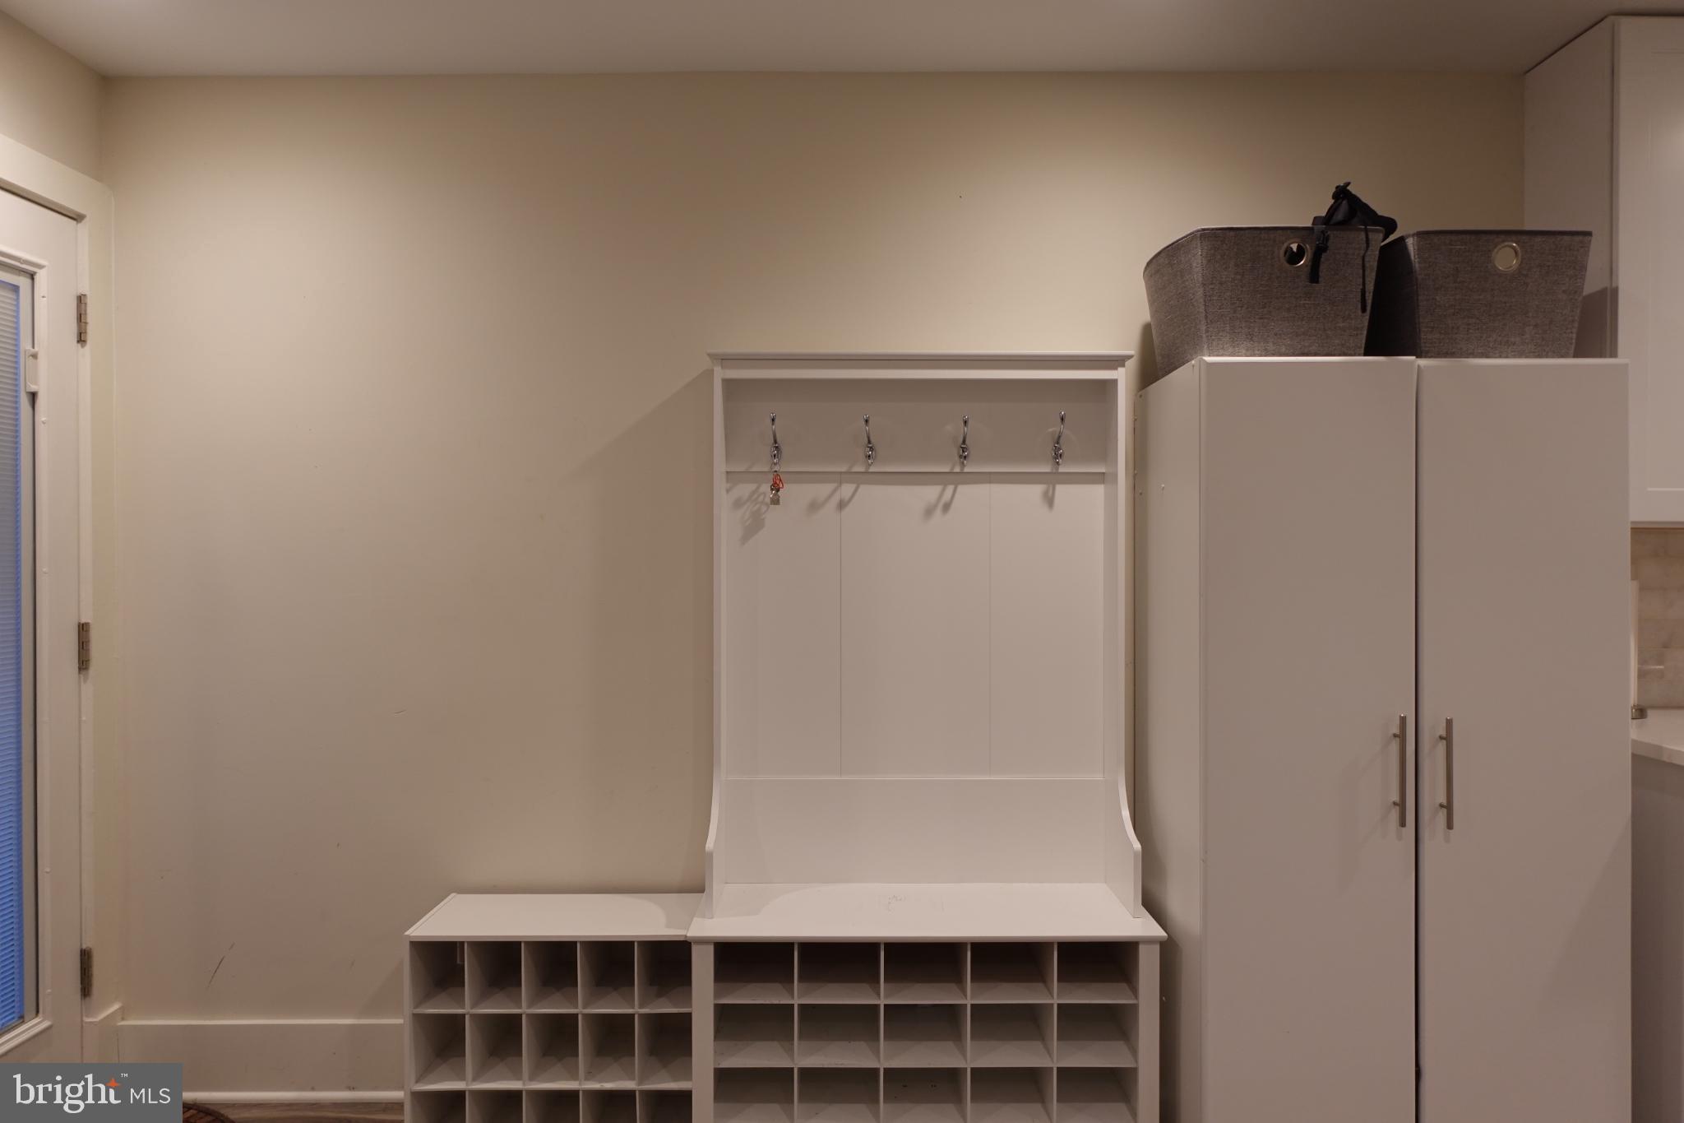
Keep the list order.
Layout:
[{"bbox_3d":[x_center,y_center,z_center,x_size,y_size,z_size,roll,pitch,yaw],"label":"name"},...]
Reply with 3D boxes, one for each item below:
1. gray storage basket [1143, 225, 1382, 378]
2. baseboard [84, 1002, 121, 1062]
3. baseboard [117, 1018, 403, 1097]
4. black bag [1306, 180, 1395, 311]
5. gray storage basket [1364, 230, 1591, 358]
[{"bbox_3d":[0.902,-0.537,2.450,0.374,0.274,0.385,0,0,0],"label":"gray storage basket"},{"bbox_3d":[-1.724,1.165,2.617,0.045,0.235,0.110,0,0,0],"label":"baseboard"},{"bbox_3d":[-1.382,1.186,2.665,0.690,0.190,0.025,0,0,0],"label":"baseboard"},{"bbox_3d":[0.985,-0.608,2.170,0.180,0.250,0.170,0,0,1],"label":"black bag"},{"bbox_3d":[1.350,-0.536,2.475,0.365,0.274,0.380,0,0,0],"label":"gray storage basket"}]

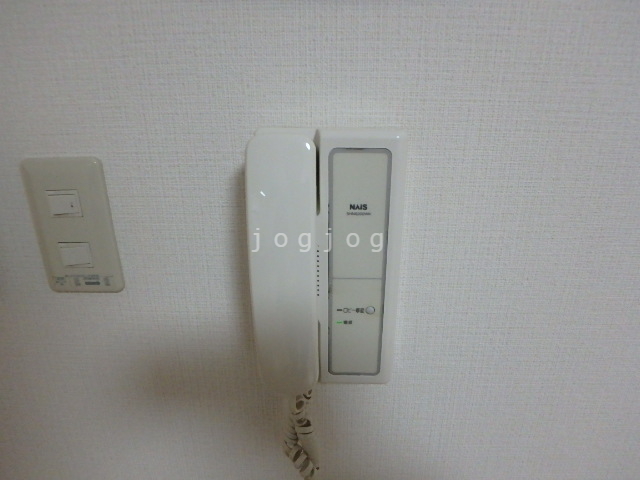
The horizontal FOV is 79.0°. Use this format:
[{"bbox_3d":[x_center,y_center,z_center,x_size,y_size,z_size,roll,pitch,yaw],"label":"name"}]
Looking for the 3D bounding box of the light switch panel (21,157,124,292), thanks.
[{"bbox_3d":[-0.211,-0.009,0.332,0.070,0.120,0.011,0,17,3],"label":"light switch panel"}]

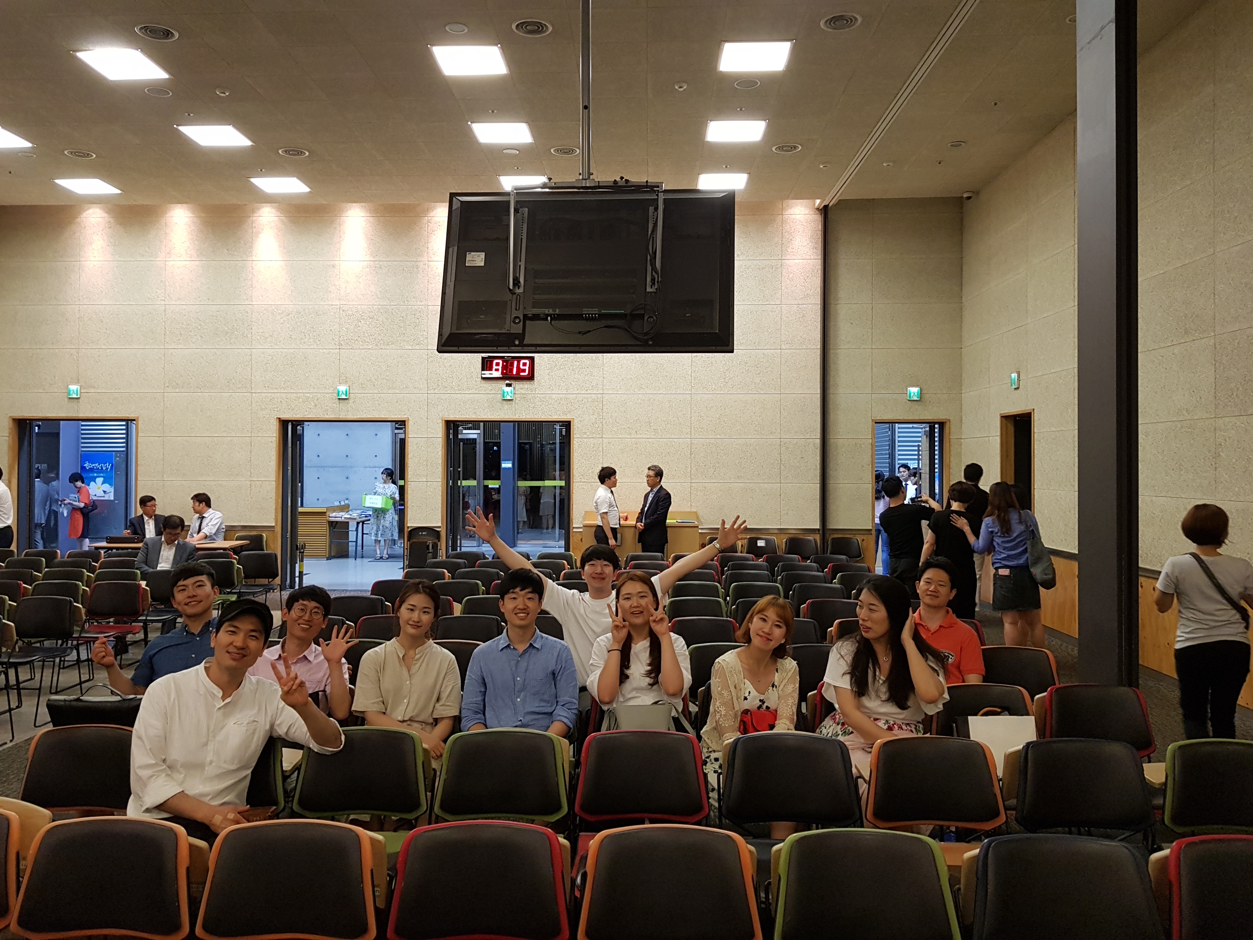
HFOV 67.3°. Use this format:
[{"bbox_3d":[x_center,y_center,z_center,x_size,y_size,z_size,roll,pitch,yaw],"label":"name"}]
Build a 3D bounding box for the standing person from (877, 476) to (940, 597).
[{"bbox_3d":[2.362,0.866,7.900,0.550,1.640,0.500,0,0,14],"label":"standing person"}]

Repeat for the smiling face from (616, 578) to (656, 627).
[{"bbox_3d":[0.041,0.528,3.730,0.155,0.190,0.140,-4,0,0],"label":"smiling face"}]

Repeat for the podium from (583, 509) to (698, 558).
[{"bbox_3d":[0.199,1.103,12.330,1.490,1.090,0.550,0,0,1],"label":"podium"}]

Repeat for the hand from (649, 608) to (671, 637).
[{"bbox_3d":[0.129,0.575,3.650,0.090,0.150,0.070,-6,0,0],"label":"hand"}]

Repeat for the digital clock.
[{"bbox_3d":[-1.610,-1.383,12.780,0.715,0.320,0.080,0,0,2],"label":"digital clock"}]

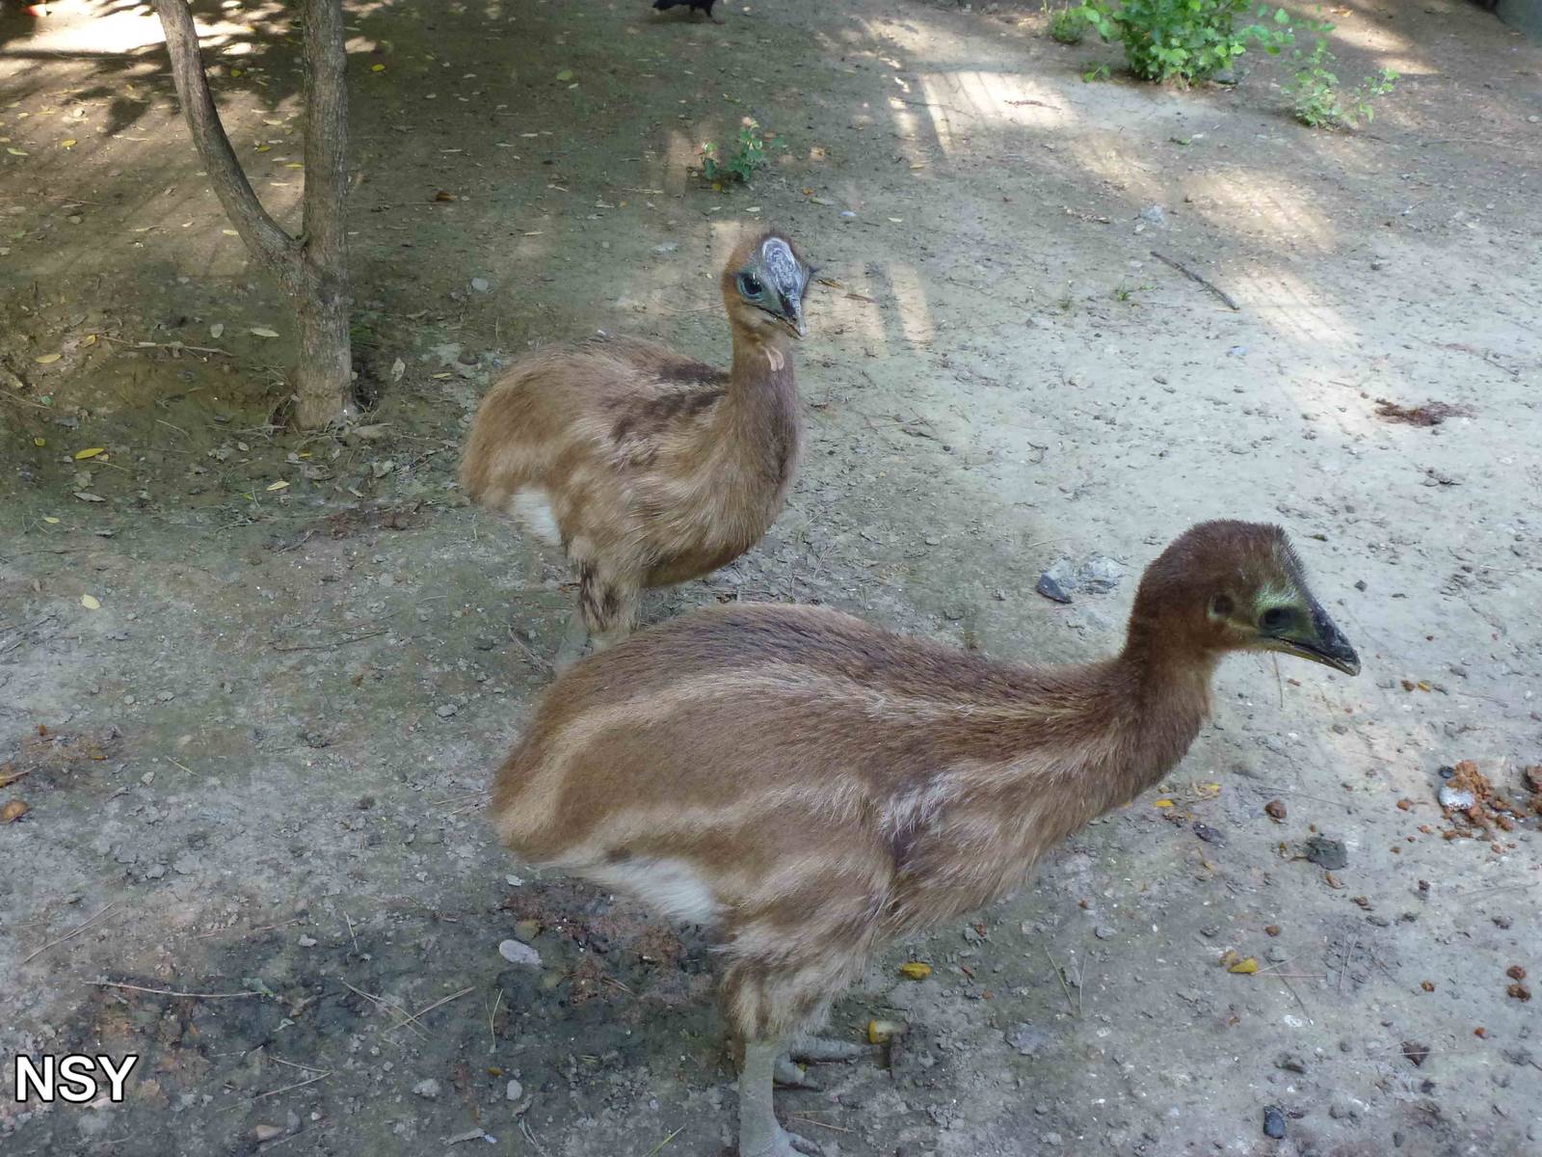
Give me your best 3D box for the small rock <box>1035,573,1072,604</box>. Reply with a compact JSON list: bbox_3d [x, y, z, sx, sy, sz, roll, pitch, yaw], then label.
[{"bbox_3d":[0.432,0.016,2.250,0.054,0.023,0.034,22,37,32],"label":"small rock"}]

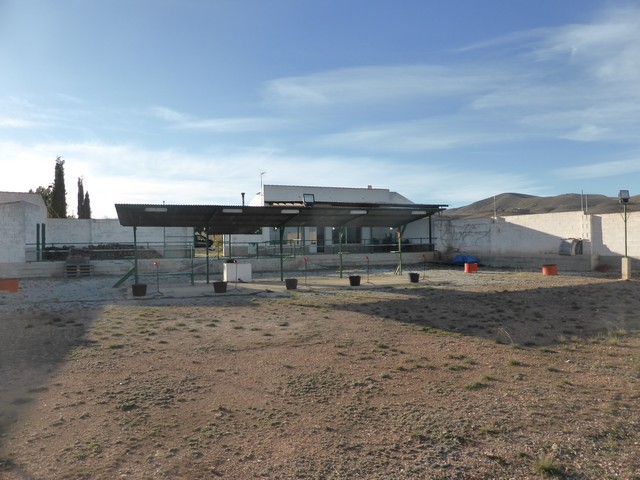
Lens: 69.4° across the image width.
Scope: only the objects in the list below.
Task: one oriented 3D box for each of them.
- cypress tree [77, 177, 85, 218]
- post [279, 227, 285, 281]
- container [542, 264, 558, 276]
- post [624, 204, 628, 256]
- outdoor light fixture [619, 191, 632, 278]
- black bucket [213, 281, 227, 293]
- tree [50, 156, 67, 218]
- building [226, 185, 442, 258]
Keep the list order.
[{"bbox_3d":[-23.739,-2.440,46.055,0.850,7.760,0.850,-1,1,0],"label":"cypress tree"},{"bbox_3d":[-1.475,0.539,17.800,0.130,2.070,0.130,-1,1,-21],"label":"post"},{"bbox_3d":[9.076,1.213,18.200,0.590,0.420,0.590,-1,1,-21],"label":"container"},{"bbox_3d":[10.683,-0.303,16.100,0.100,1.900,0.100,-1,1,-21],"label":"post"},{"bbox_3d":[10.666,-0.167,16.100,0.400,3.150,0.380,-1,1,12],"label":"outdoor light fixture"},{"bbox_3d":[-3.121,1.478,14.500,0.440,0.330,0.440,-1,1,-21],"label":"black bucket"},{"bbox_3d":[-22.509,-2.837,40.061,1.350,8.690,1.350,-1,1,0],"label":"tree"},{"bbox_3d":[0.448,-1.223,28.615,12.800,3.950,5.500,-1,1,-25],"label":"building"}]

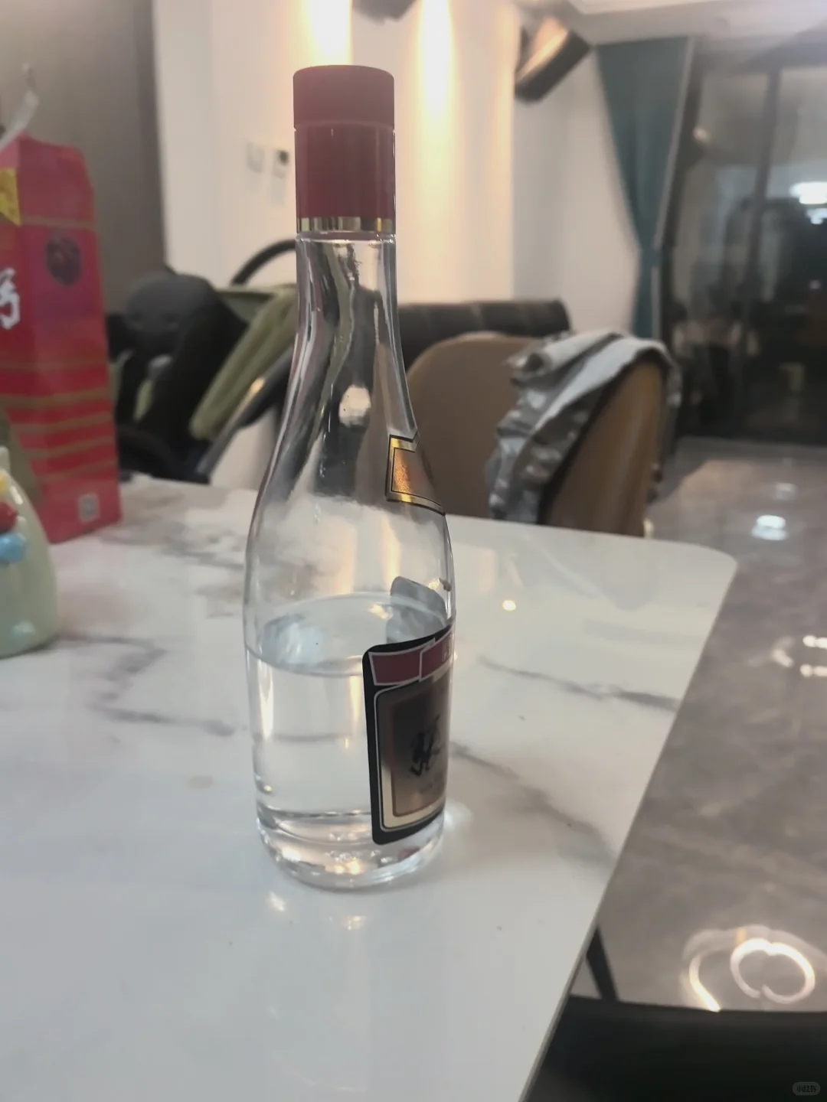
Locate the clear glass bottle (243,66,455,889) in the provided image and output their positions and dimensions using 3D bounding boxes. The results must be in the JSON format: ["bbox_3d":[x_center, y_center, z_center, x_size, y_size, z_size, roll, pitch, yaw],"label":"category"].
[{"bbox_3d":[-0.023,-0.016,0.298,0.075,0.265,0.075,4,18,10],"label":"clear glass bottle"}]

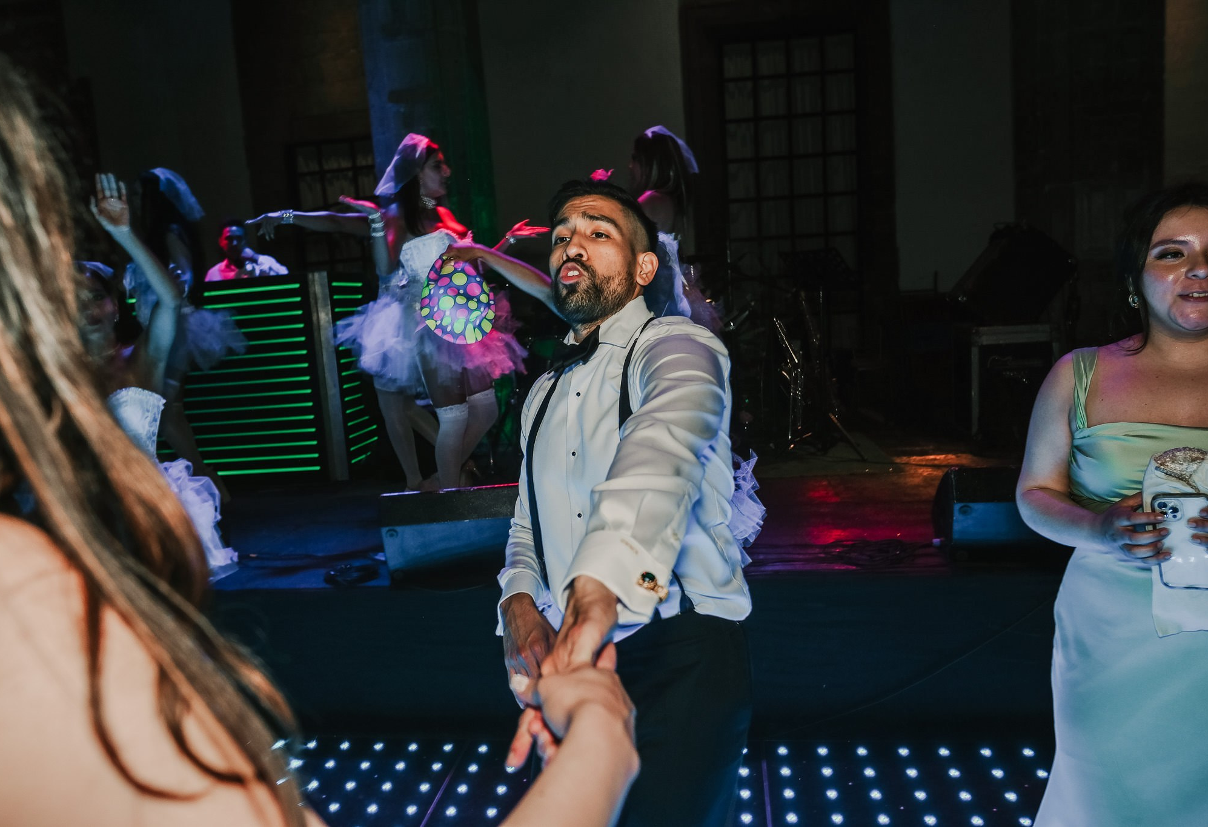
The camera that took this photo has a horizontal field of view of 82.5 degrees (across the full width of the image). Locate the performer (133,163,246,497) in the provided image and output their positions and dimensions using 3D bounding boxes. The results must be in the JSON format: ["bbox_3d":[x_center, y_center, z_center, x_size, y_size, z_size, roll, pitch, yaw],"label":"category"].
[{"bbox_3d":[-2.184,-0.399,3.658,0.680,1.740,0.650,1,10,30],"label":"performer"}]

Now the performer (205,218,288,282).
[{"bbox_3d":[-2.289,-0.458,4.457,0.550,1.660,0.420,-7,9,-17],"label":"performer"}]

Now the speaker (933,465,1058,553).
[{"bbox_3d":[1.370,0.286,2.186,0.580,0.310,0.420,-2,9,15],"label":"speaker"}]

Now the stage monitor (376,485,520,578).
[{"bbox_3d":[-0.447,0.370,2.505,0.580,0.310,0.420,-4,8,-2],"label":"stage monitor"}]

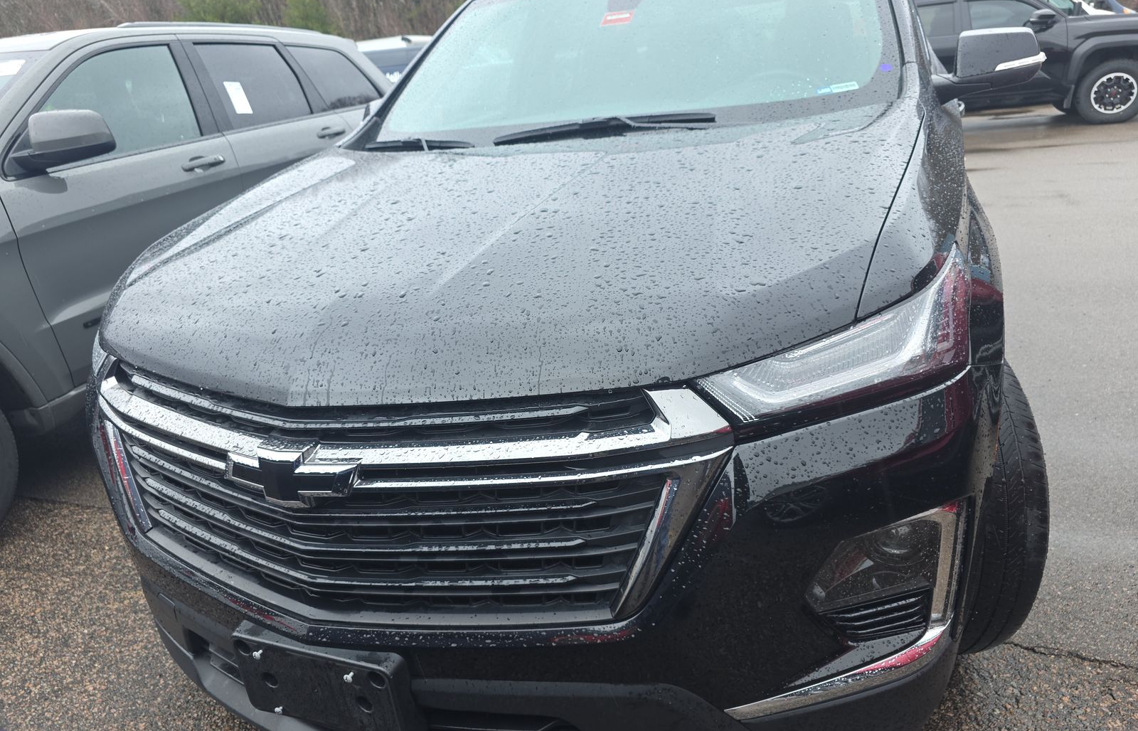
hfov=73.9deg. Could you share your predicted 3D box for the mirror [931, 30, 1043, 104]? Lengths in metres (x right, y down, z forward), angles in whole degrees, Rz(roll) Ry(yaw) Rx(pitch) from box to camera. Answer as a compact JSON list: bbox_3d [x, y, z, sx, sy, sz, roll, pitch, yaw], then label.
[{"bbox_3d":[1.108,-0.795,2.006,0.260,0.190,0.200,3,23,23],"label":"mirror"}]

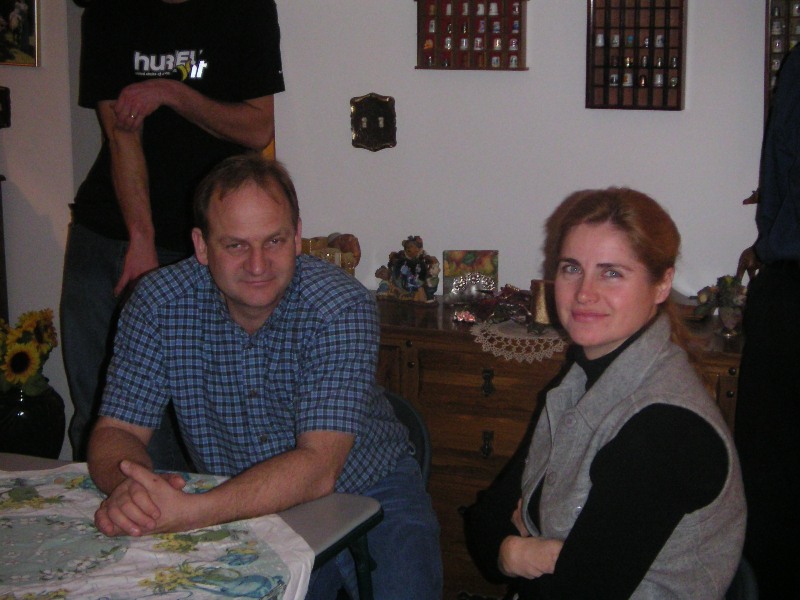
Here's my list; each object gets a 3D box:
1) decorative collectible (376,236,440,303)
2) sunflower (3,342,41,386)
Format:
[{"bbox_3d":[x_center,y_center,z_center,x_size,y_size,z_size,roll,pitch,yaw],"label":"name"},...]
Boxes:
[{"bbox_3d":[0.022,-0.078,3.730,0.138,0.157,0.100,4,11,21],"label":"decorative collectible"},{"bbox_3d":[-0.998,0.170,3.900,0.100,0.113,0.045,0,11,0],"label":"sunflower"}]

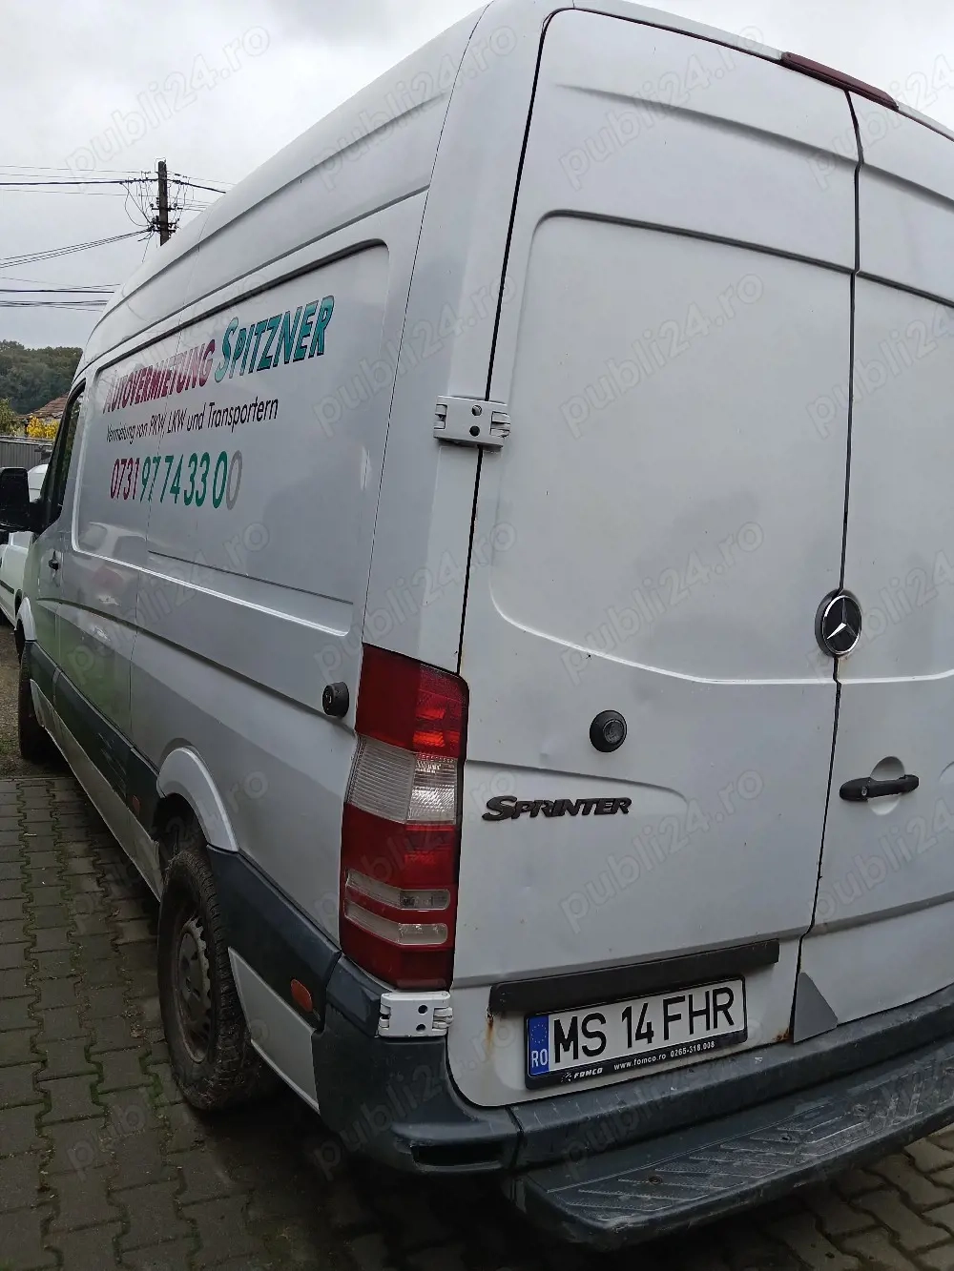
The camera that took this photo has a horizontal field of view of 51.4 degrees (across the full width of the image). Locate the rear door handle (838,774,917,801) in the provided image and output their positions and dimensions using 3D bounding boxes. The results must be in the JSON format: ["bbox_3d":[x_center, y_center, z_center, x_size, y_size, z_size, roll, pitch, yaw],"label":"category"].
[{"bbox_3d":[0.890,0.329,2.179,0.240,0.041,0.045,-1,8,-34],"label":"rear door handle"}]

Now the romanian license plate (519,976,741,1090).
[{"bbox_3d":[0.324,0.771,1.946,0.526,0.130,0.018,1,-5,-27],"label":"romanian license plate"}]

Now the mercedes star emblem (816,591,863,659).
[{"bbox_3d":[0.745,-0.018,2.020,0.136,0.136,0.027,0,4,-31],"label":"mercedes star emblem"}]

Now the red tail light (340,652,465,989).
[{"bbox_3d":[-0.131,0.322,1.745,0.165,0.590,0.165,0,6,-31],"label":"red tail light"}]

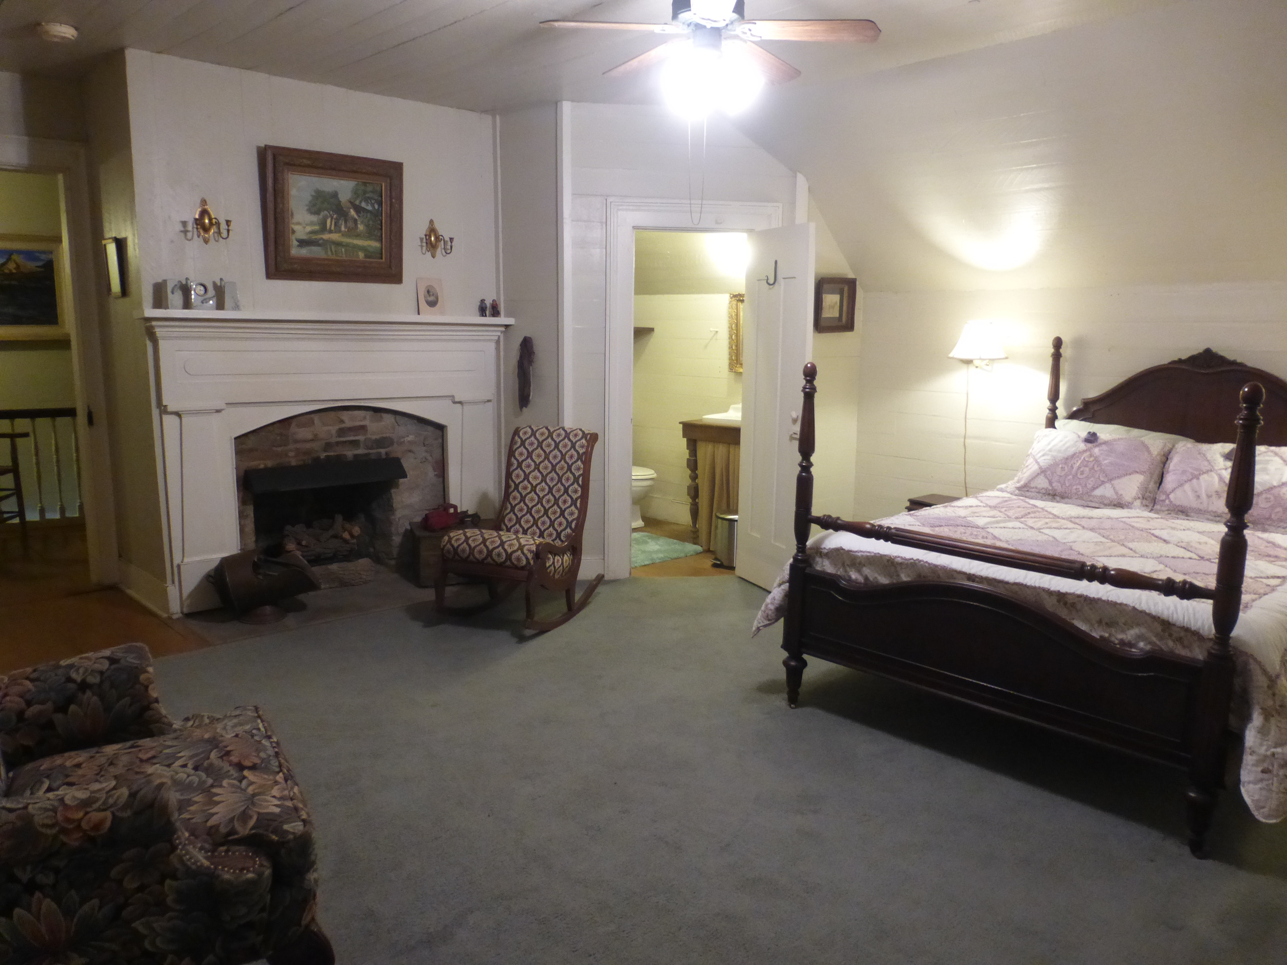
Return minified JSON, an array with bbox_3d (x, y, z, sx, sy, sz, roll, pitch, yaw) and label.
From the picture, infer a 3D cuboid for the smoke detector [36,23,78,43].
[{"bbox_3d":[-2.501,-1.928,3.979,0.134,0.044,0.134,0,9,0],"label":"smoke detector"}]

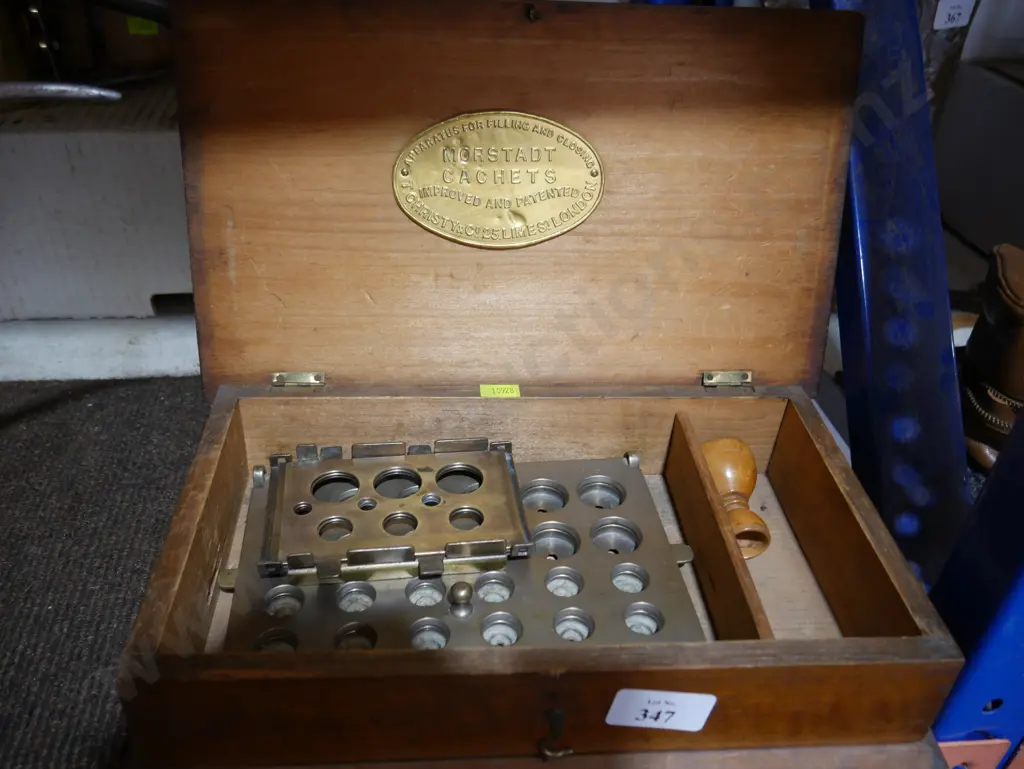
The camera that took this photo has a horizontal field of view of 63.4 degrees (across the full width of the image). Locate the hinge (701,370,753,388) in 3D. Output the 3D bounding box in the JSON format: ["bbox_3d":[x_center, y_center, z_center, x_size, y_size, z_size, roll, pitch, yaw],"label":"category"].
[{"bbox_3d":[0.123,-0.003,0.470,0.029,0.009,0.004,0,14,-4],"label":"hinge"}]

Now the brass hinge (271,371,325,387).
[{"bbox_3d":[-0.117,-0.002,0.454,0.029,0.009,0.004,0,14,-4],"label":"brass hinge"}]

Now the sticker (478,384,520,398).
[{"bbox_3d":[-0.007,0.004,0.476,0.022,0.001,0.012,0,35,-4],"label":"sticker"}]

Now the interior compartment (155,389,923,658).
[{"bbox_3d":[0.009,0.080,0.419,0.313,0.057,0.167,0,35,-4],"label":"interior compartment"}]

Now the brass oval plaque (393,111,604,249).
[{"bbox_3d":[-0.007,-0.108,0.435,0.112,0.070,0.003,0,14,-4],"label":"brass oval plaque"}]

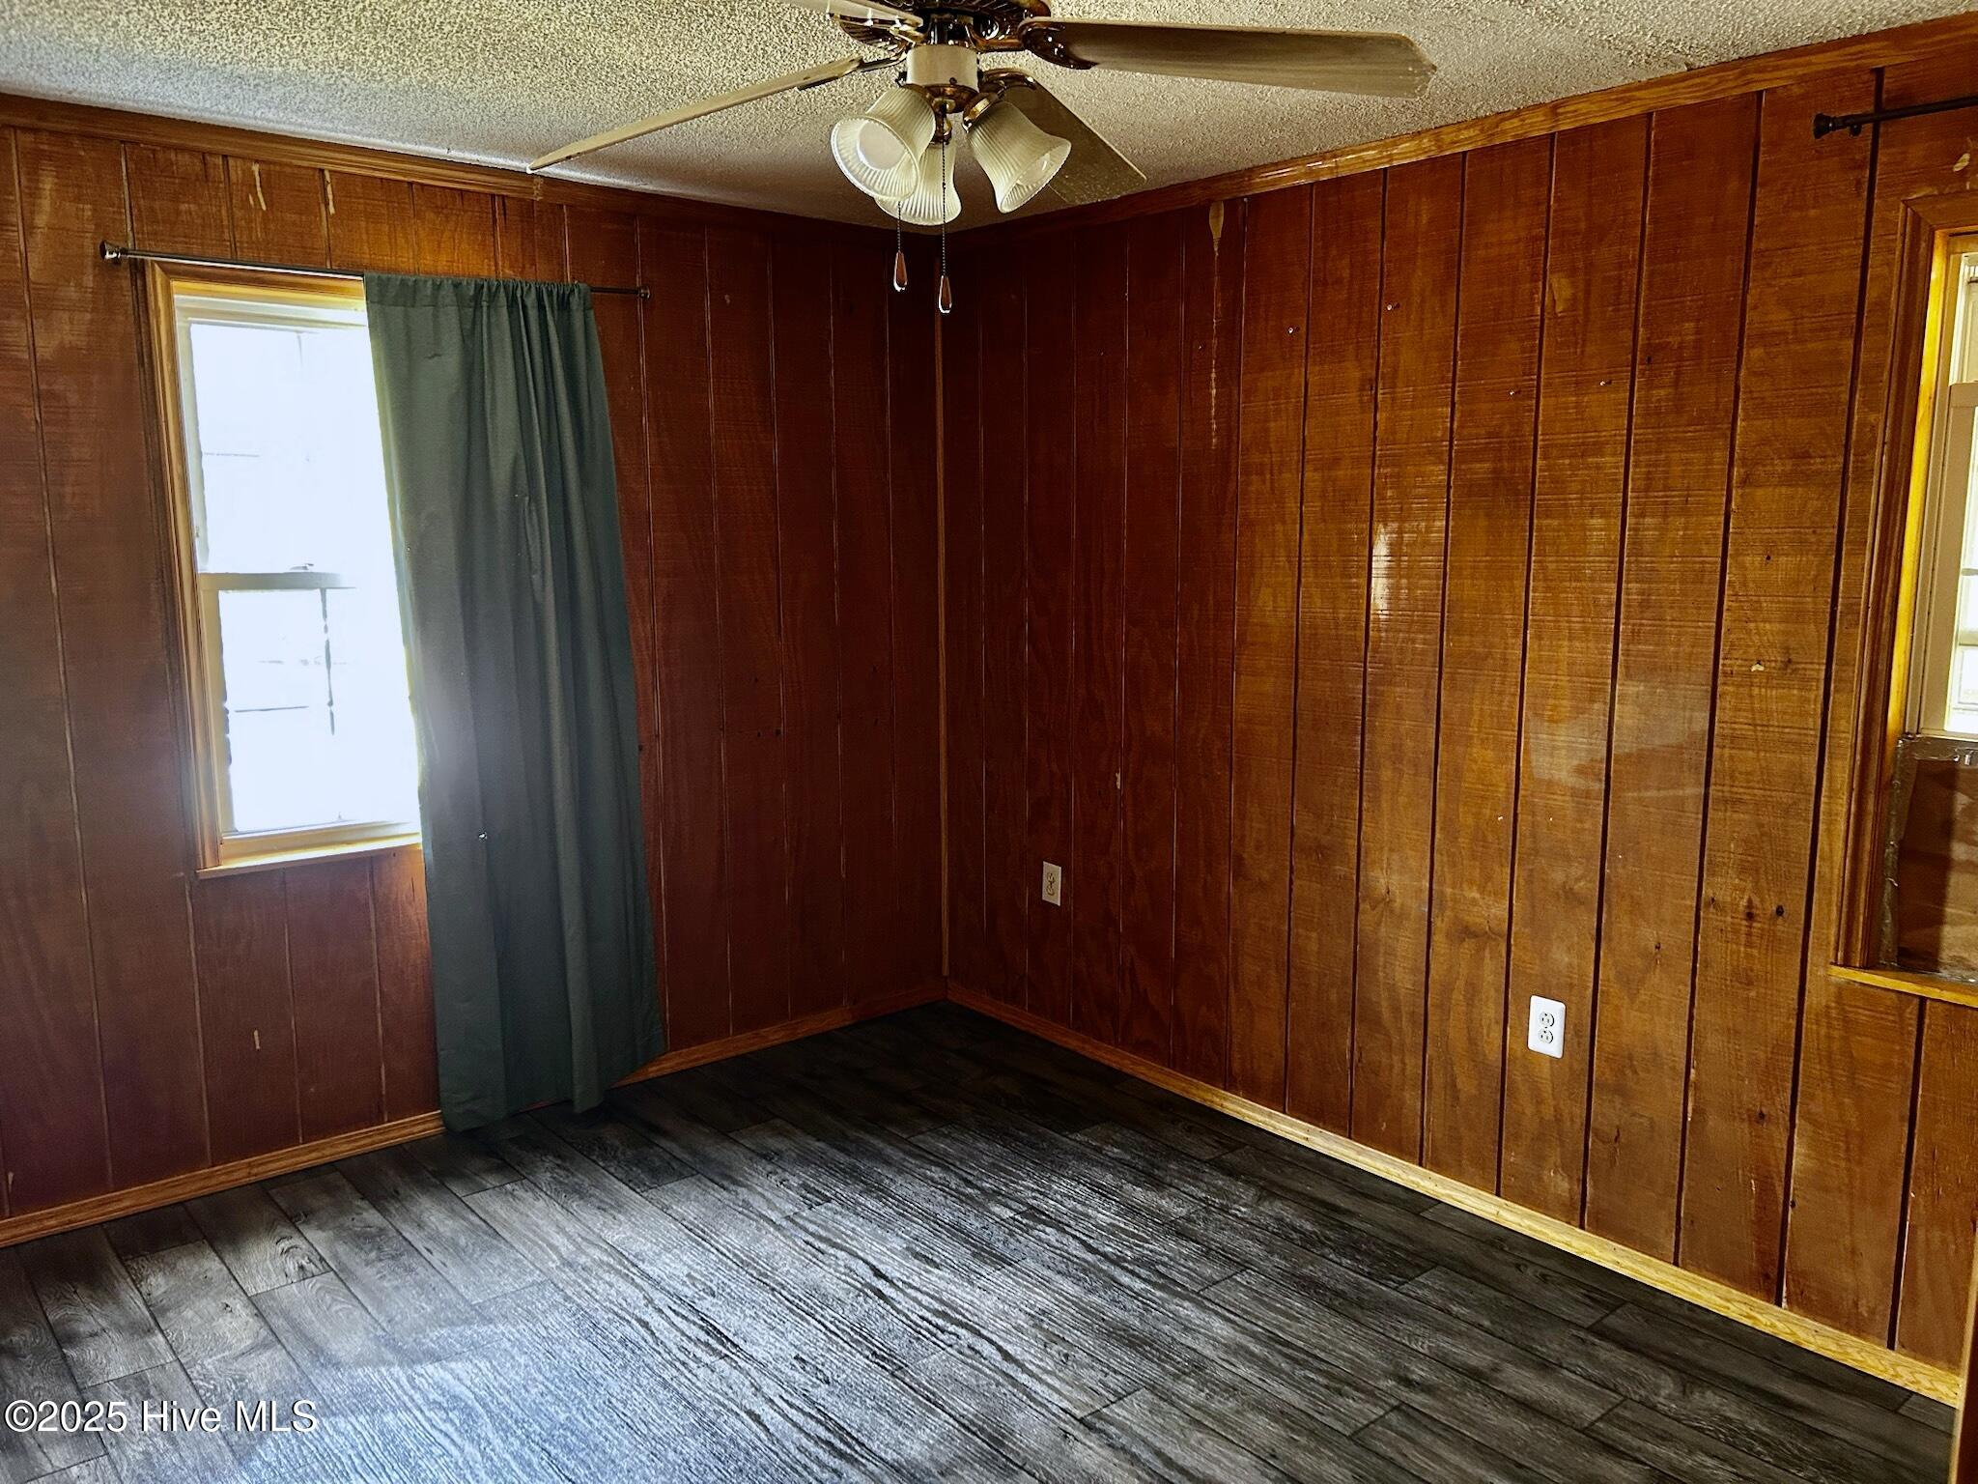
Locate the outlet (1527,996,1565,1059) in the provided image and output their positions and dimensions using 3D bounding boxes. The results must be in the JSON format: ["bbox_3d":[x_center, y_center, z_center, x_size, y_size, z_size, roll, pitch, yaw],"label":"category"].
[{"bbox_3d":[1.210,0.622,3.232,0.010,0.124,0.080,-7,11,-39],"label":"outlet"}]

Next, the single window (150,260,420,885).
[{"bbox_3d":[-1.485,-0.411,3.624,0.900,1.355,0.100,-7,11,-39],"label":"single window"}]

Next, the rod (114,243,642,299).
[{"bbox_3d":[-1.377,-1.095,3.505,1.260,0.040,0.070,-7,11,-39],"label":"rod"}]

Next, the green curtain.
[{"bbox_3d":[-1.172,-0.080,3.822,0.660,2.130,0.120,-7,11,-39],"label":"green curtain"}]

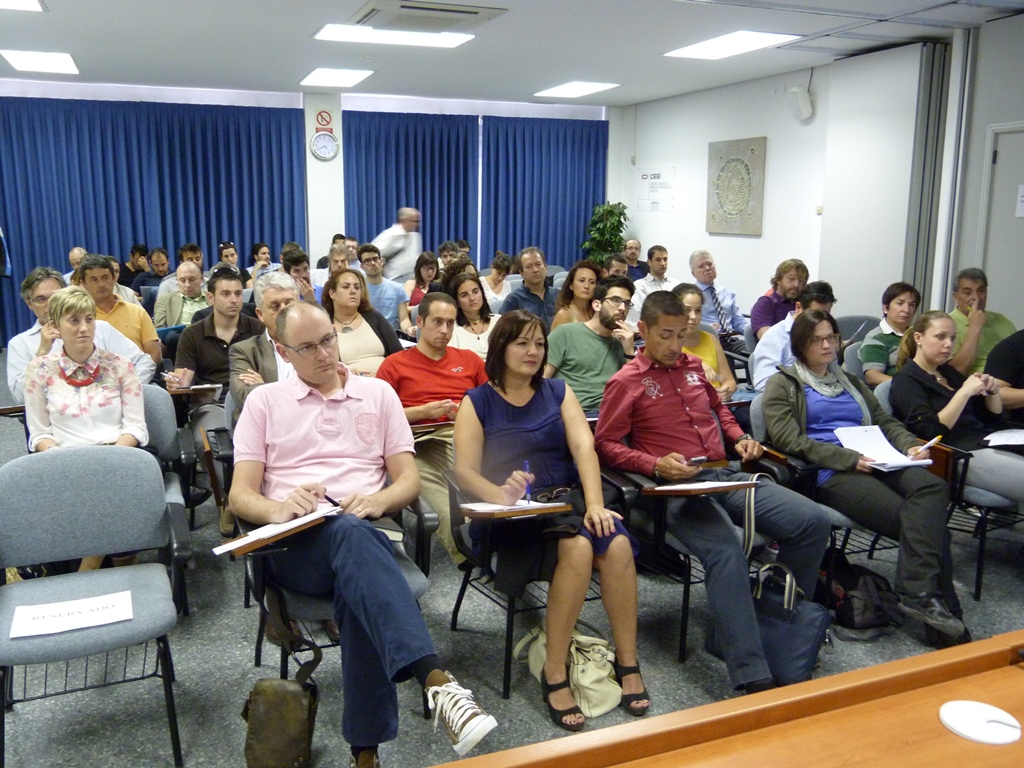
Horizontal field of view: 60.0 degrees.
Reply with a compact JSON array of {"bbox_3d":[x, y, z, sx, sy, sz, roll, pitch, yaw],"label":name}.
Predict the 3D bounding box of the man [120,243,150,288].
[{"bbox_3d":[-3.224,-0.556,7.735,0.520,1.270,0.780,-5,12,-22],"label":"man"}]

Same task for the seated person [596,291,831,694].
[{"bbox_3d":[0.690,0.326,3.156,0.620,1.250,0.920,-6,12,-26],"label":"seated person"}]

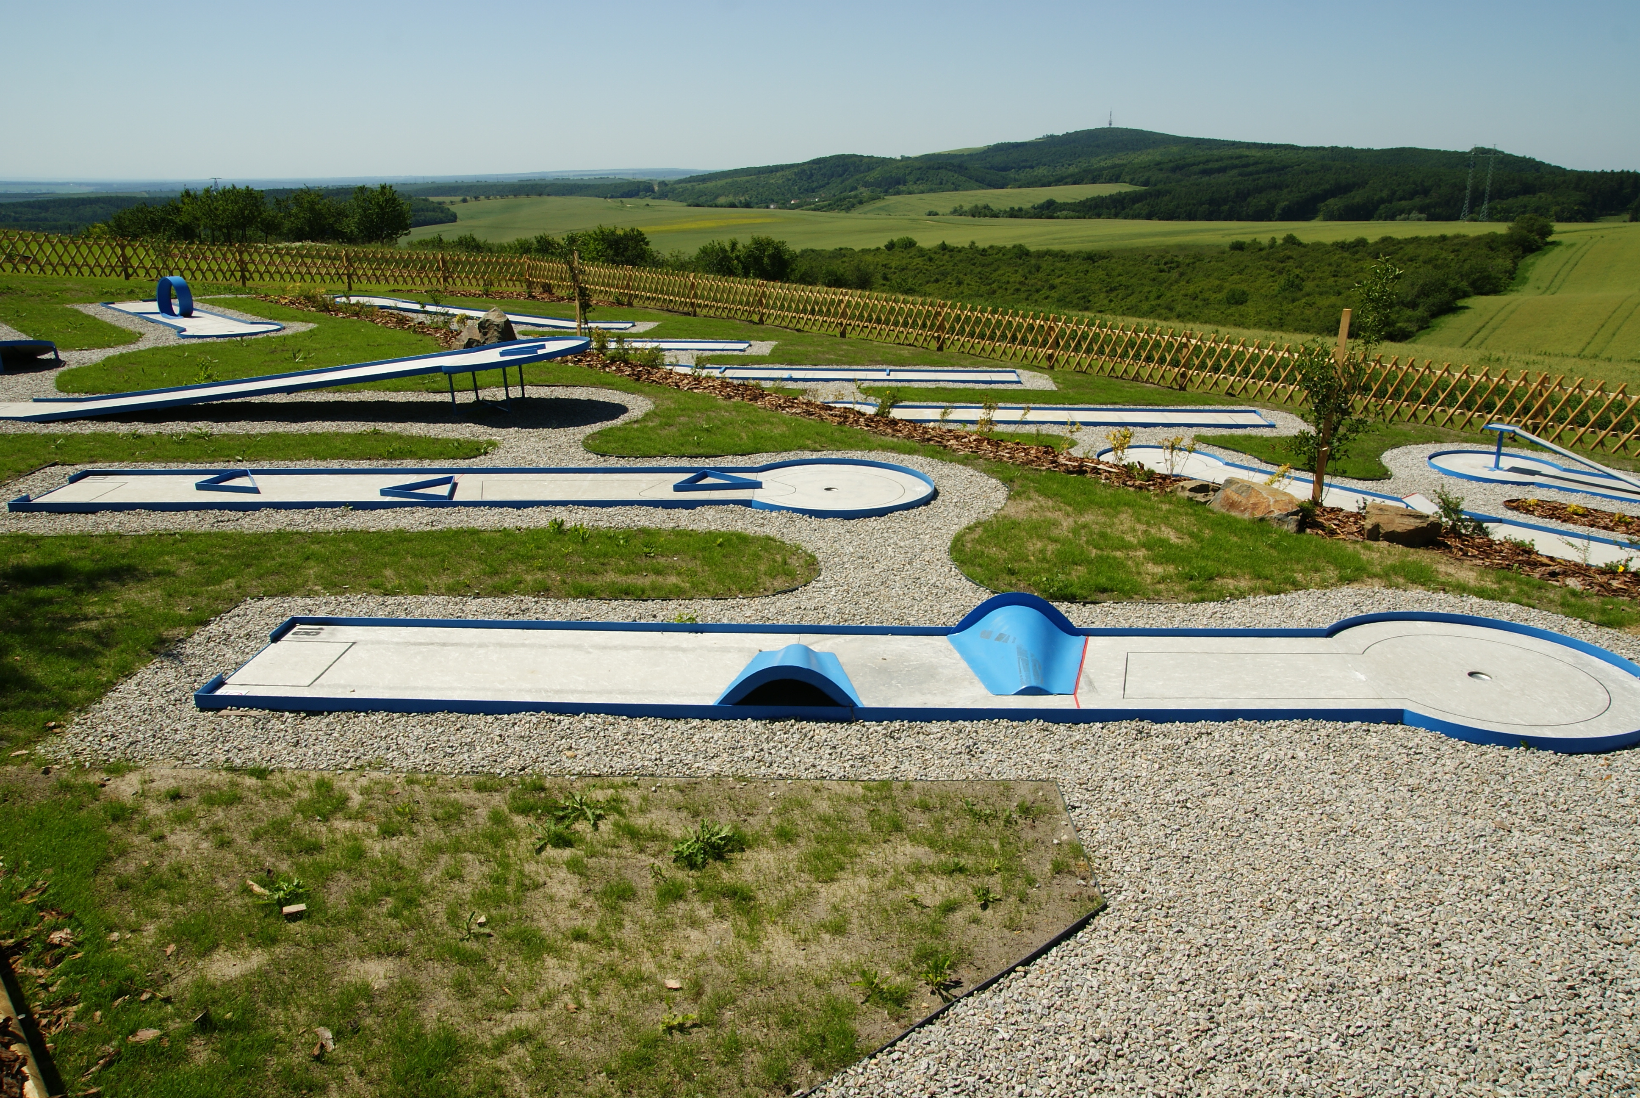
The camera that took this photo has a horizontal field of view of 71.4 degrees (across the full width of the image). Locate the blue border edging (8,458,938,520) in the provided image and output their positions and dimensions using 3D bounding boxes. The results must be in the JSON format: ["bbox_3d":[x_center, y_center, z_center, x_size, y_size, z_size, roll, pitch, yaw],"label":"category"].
[{"bbox_3d":[-2.347,-0.421,8.113,6.300,0.080,1.420,0,18,1],"label":"blue border edging"}]

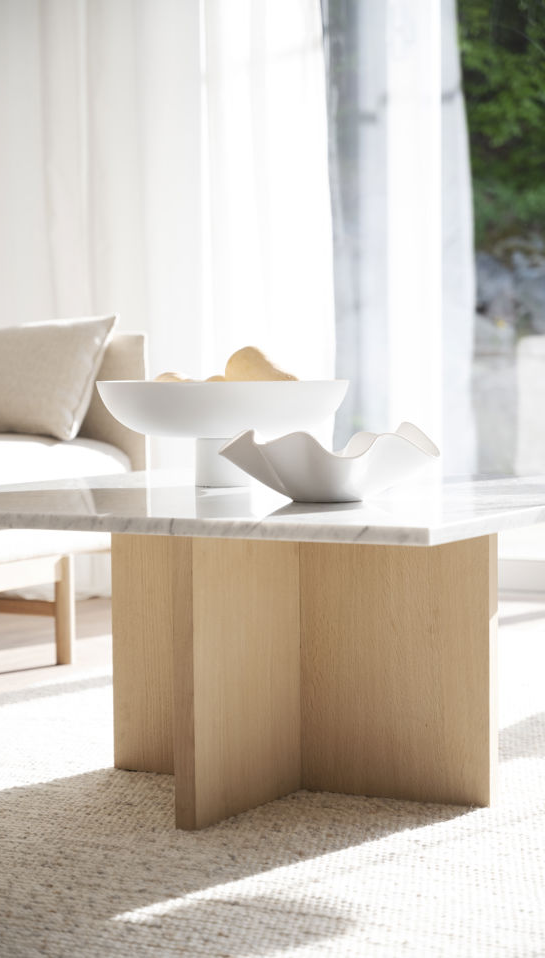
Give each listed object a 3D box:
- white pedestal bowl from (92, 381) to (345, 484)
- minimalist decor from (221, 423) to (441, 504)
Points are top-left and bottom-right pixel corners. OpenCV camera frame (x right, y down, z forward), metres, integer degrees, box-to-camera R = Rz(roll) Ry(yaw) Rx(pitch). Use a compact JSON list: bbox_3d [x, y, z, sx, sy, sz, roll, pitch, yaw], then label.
[{"bbox_3d":[-0.071,-0.065,2.661,0.361,0.150,0.361,0,3,0],"label":"white pedestal bowl"},{"bbox_3d":[0.070,-0.019,2.326,0.272,0.093,0.265,0,3,0],"label":"minimalist decor"}]

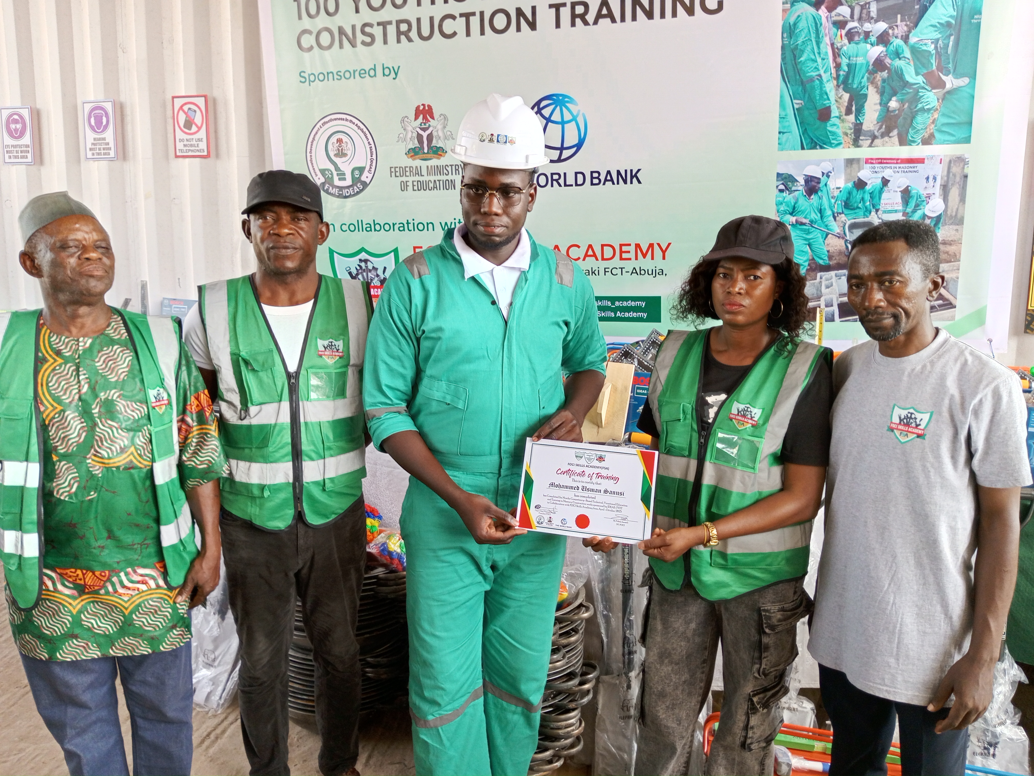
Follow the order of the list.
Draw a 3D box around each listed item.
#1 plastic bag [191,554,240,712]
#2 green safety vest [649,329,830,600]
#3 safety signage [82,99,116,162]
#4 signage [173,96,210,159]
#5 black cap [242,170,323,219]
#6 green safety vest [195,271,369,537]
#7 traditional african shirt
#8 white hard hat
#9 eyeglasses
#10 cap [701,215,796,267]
[{"bbox_3d":[-1.002,0.792,2.649,0.260,0.520,0.200,-1,7,-10],"label":"plastic bag"},{"bbox_3d":[0.520,0.170,1.904,0.410,0.610,0.260,5,8,32],"label":"green safety vest"},{"bbox_3d":[-2.154,-1.327,4.164,0.200,0.300,0.012,2,7,17],"label":"safety signage"},{"bbox_3d":[-1.616,-1.294,4.002,0.203,0.300,0.012,2,7,17],"label":"signage"},{"bbox_3d":[-0.573,-0.465,1.978,0.185,0.125,0.240,-1,9,-11],"label":"black cap"},{"bbox_3d":[-0.588,0.029,2.056,0.420,0.620,0.270,-1,7,-14],"label":"green safety vest"},{"bbox_3d":[-0.924,0.201,1.790,0.560,0.750,0.320,-3,8,-22],"label":"traditional african shirt"},{"bbox_3d":[-0.040,-0.576,1.835,0.220,0.155,0.285,5,22,7],"label":"white hard hat"},{"bbox_3d":[-0.038,-0.441,1.813,0.145,0.048,0.145,0,18,12],"label":"eyeglasses"},{"bbox_3d":[0.510,-0.324,1.783,0.180,0.125,0.260,4,11,27],"label":"cap"}]

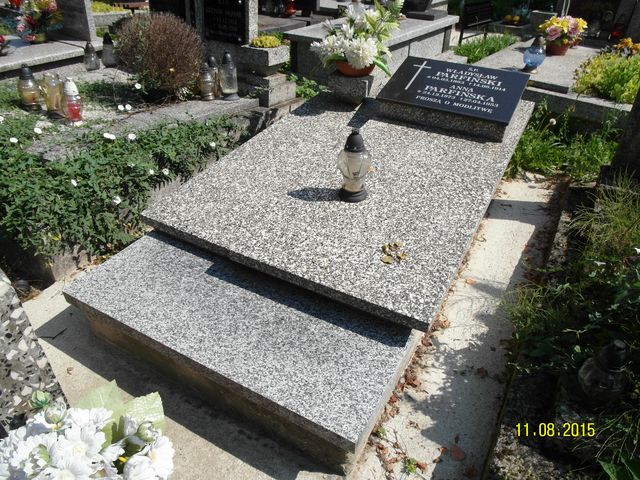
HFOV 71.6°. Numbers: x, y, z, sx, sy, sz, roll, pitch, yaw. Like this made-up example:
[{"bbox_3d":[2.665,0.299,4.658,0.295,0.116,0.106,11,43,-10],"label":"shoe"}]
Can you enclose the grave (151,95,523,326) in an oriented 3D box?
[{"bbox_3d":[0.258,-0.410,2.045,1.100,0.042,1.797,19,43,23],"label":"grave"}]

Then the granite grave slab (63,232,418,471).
[{"bbox_3d":[-0.259,0.259,1.418,1.034,0.160,0.440,19,43,23],"label":"granite grave slab"}]

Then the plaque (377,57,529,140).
[{"bbox_3d":[0.667,-0.728,2.249,0.635,0.218,0.426,18,40,23],"label":"plaque"}]

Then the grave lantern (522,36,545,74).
[{"bbox_3d":[1.498,-1.296,3.094,0.150,0.240,0.150,18,37,24],"label":"grave lantern"}]

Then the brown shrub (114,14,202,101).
[{"bbox_3d":[-1.040,-1.241,2.890,0.560,0.460,0.540,18,37,24],"label":"brown shrub"}]

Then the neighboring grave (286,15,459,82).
[{"bbox_3d":[0.562,-1.825,4.227,0.860,0.400,2.120,18,37,24],"label":"neighboring grave"}]

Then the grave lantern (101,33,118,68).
[{"bbox_3d":[-1.598,-1.435,3.360,0.127,0.232,0.127,19,41,23],"label":"grave lantern"}]

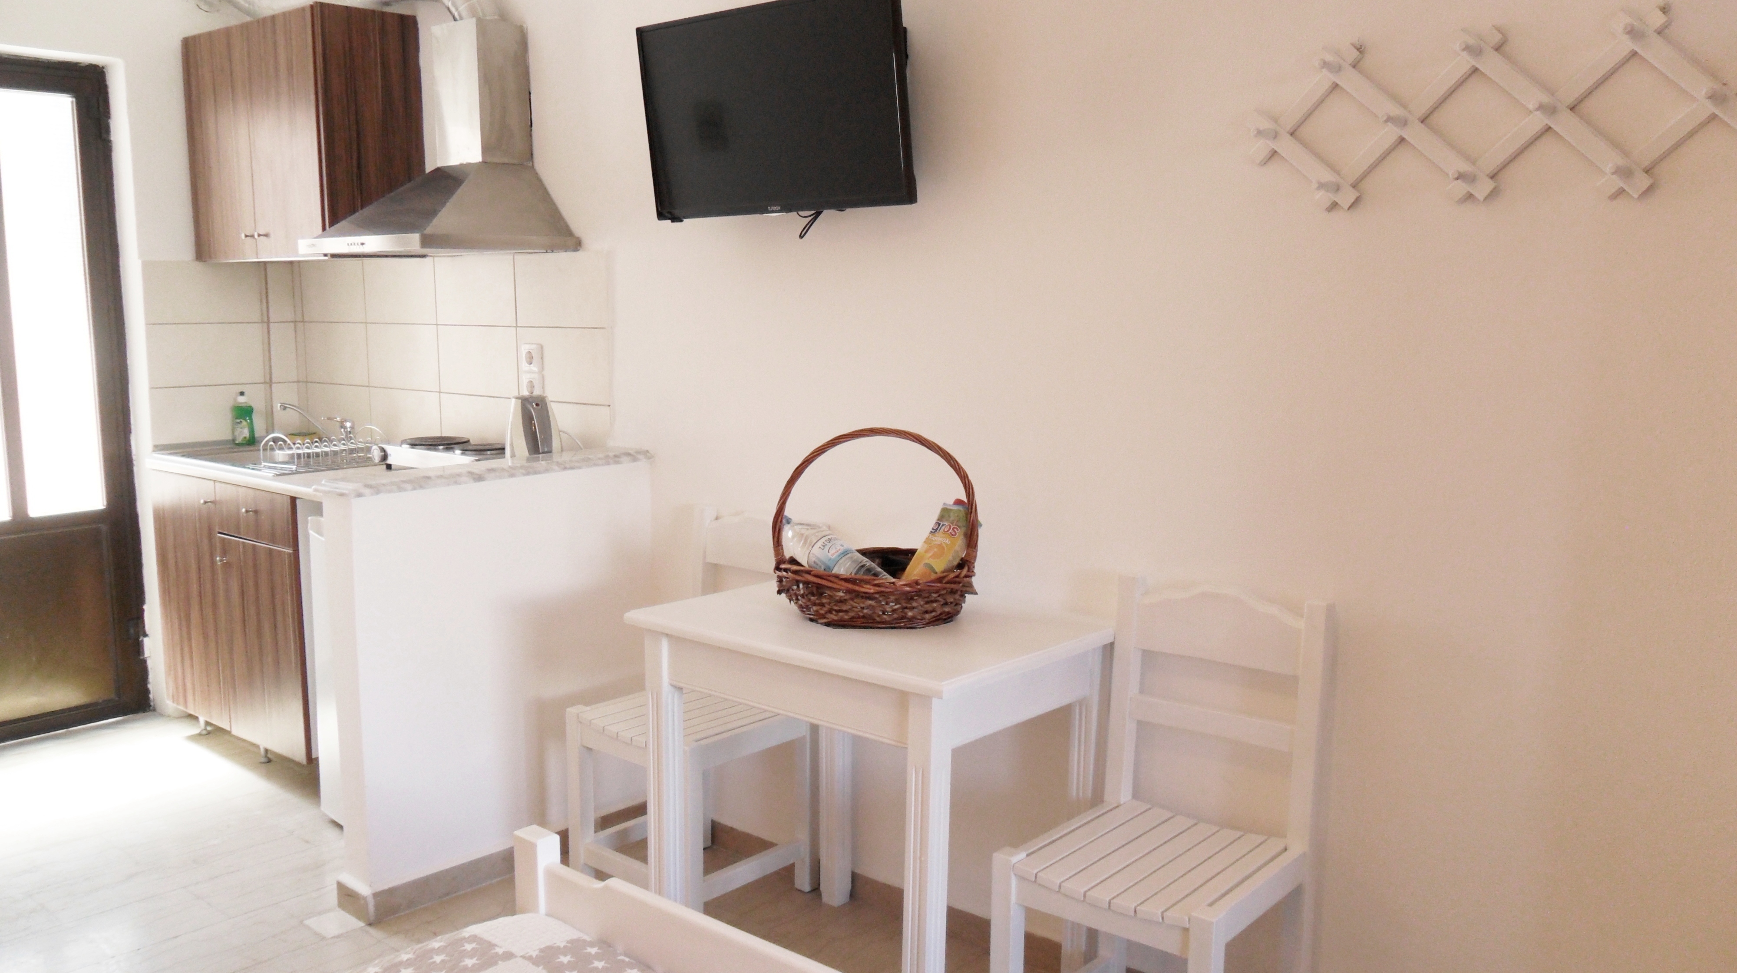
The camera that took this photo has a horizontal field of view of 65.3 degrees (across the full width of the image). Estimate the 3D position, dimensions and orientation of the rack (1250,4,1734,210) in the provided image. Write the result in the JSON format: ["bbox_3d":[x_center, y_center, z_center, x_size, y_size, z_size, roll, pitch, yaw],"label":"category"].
[{"bbox_3d":[0.942,-0.578,2.113,0.752,0.270,0.063,7,10,40],"label":"rack"}]

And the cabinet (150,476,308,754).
[{"bbox_3d":[-1.760,0.383,4.242,0.900,0.845,0.500,7,10,40],"label":"cabinet"}]

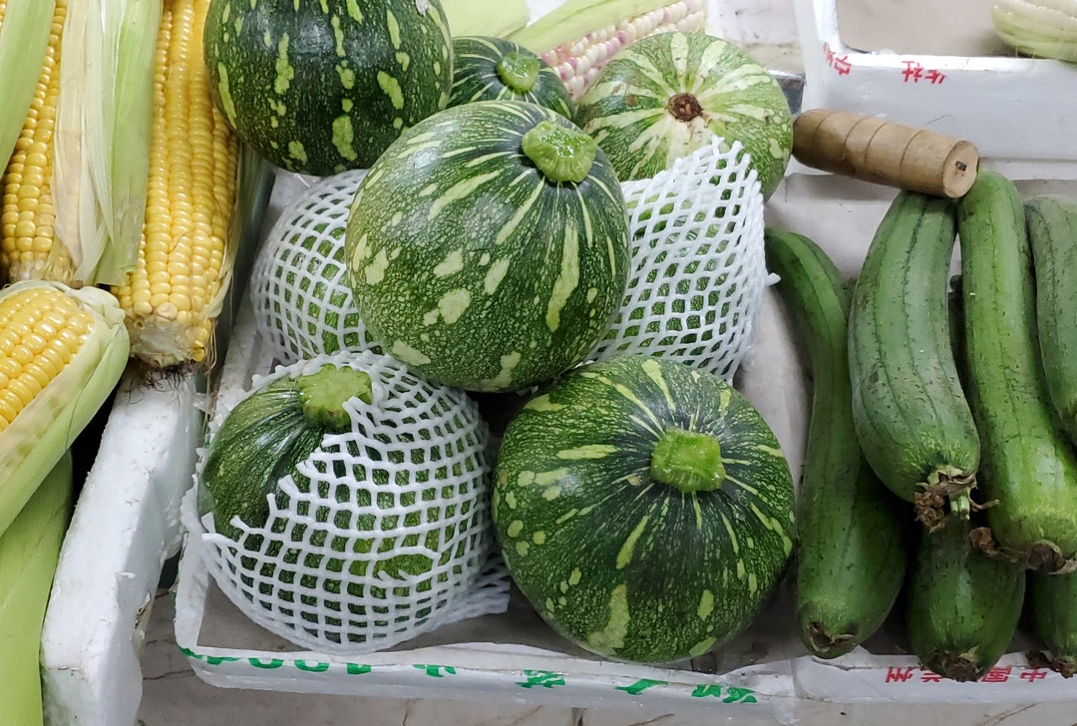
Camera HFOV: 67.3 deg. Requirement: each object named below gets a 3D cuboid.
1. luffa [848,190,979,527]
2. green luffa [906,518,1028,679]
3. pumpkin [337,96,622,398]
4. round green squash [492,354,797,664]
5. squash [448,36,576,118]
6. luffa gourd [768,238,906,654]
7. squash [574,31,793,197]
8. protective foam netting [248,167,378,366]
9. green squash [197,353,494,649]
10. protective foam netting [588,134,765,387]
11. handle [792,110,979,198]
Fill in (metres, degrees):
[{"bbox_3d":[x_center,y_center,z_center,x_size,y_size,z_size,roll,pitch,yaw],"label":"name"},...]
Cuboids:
[{"bbox_3d":[0.217,-0.019,0.469,0.073,0.065,0.237,10,58,6],"label":"luffa"},{"bbox_3d":[0.255,0.058,0.491,0.065,0.065,0.265,12,59,7],"label":"green luffa"},{"bbox_3d":[-0.025,-0.059,0.422,0.148,0.150,0.148,15,55,-24],"label":"pumpkin"},{"bbox_3d":[0.054,0.074,0.425,0.156,0.155,0.156,1,63,-4],"label":"round green squash"},{"bbox_3d":[-0.042,-0.163,0.581,0.138,0.135,0.138,7,51,-13],"label":"squash"},{"bbox_3d":[0.179,0.031,0.506,0.064,0.060,0.300,4,58,1],"label":"luffa gourd"},{"bbox_3d":[0.103,-0.166,0.583,0.143,0.143,0.135,-9,13,12],"label":"squash"},{"bbox_3d":[-0.119,-0.059,0.520,0.135,0.130,0.135,-1,58,-1],"label":"protective foam netting"},{"bbox_3d":[-0.099,0.072,0.427,0.150,0.155,0.150,3,45,-6],"label":"green squash"},{"bbox_3d":[0.083,-0.057,0.515,0.137,0.140,0.145,-1,58,-1],"label":"protective foam netting"},{"bbox_3d":[0.206,-0.134,0.508,0.034,0.034,0.118,-40,45,-23],"label":"handle"}]

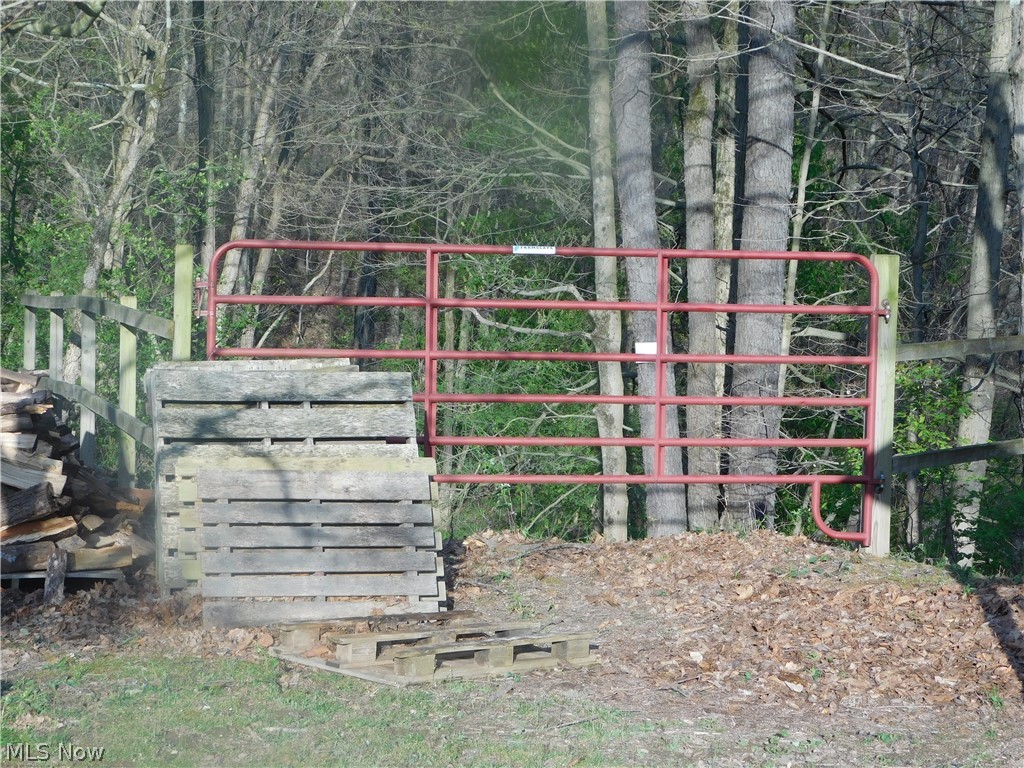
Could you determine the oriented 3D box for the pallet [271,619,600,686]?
[{"bbox_3d":[-0.353,1.205,10.931,1.160,0.144,0.970,0,3,-41],"label":"pallet"}]

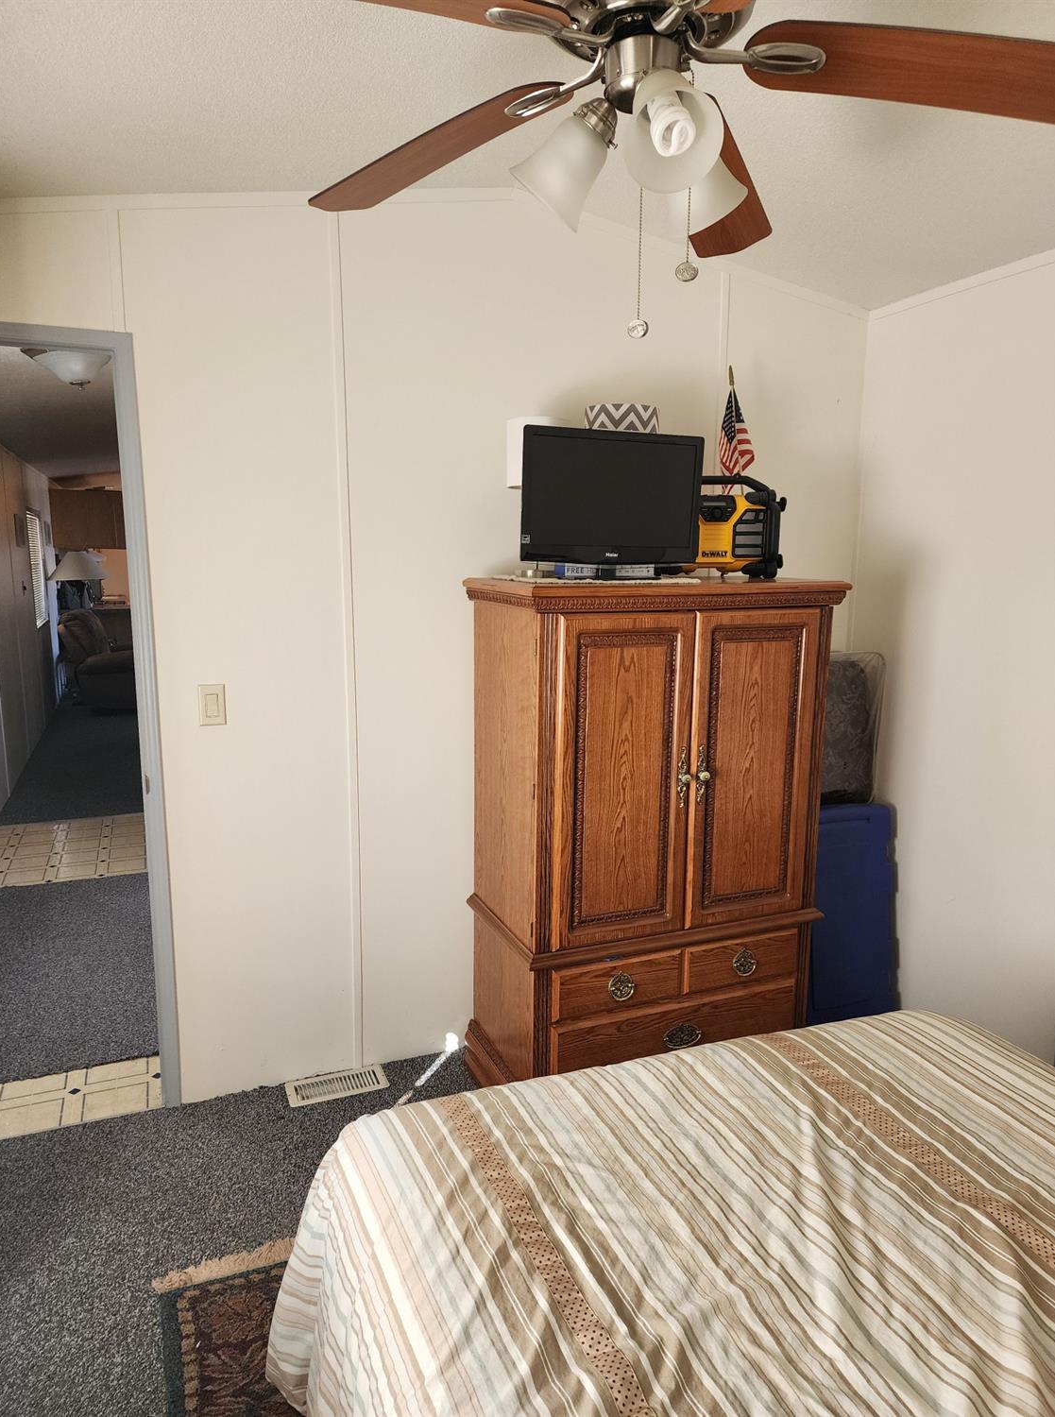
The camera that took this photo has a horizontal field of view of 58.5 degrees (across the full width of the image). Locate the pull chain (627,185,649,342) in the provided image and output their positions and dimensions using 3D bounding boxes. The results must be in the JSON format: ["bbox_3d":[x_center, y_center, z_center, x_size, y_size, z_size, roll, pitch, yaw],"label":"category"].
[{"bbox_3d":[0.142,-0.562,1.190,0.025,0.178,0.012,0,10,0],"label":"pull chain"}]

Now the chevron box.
[{"bbox_3d":[0.271,-0.785,2.716,0.213,0.170,0.213,-4,11,-21],"label":"chevron box"}]

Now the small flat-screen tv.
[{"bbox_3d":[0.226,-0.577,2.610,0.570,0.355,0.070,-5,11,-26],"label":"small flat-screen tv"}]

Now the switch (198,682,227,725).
[{"bbox_3d":[-0.857,-0.009,2.563,0.069,0.114,0.012,-4,11,-21],"label":"switch"}]

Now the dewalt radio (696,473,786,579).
[{"bbox_3d":[0.562,-0.540,2.805,0.385,0.303,0.210,1,10,3],"label":"dewalt radio"}]

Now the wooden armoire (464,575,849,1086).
[{"bbox_3d":[0.353,0.379,2.768,0.961,1.497,0.523,-4,11,-21],"label":"wooden armoire"}]

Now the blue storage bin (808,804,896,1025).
[{"bbox_3d":[0.941,0.686,3.195,0.440,0.750,0.380,-4,11,-21],"label":"blue storage bin"}]

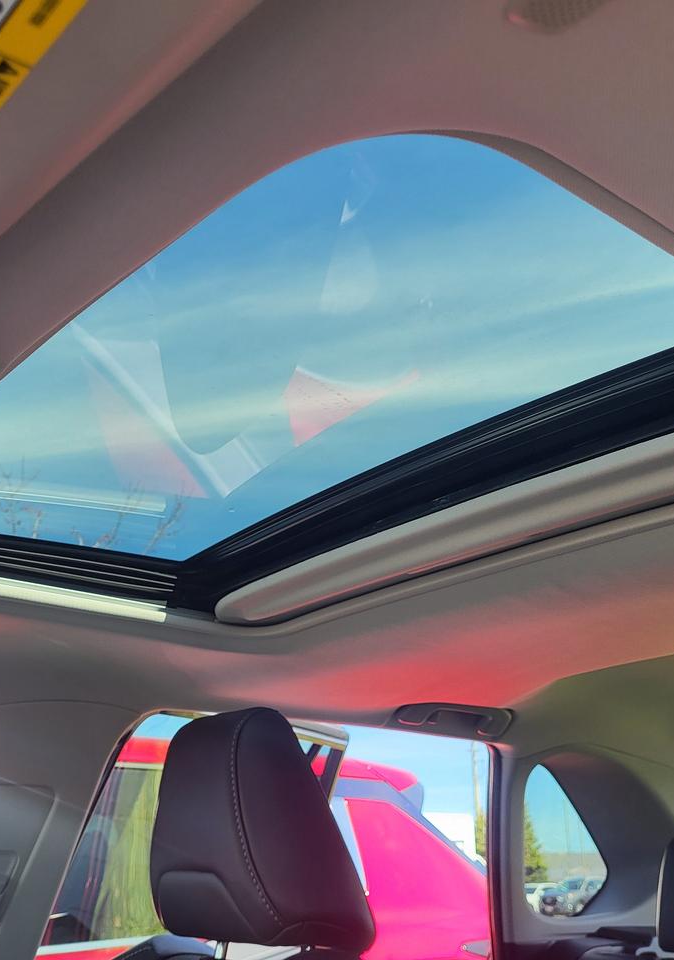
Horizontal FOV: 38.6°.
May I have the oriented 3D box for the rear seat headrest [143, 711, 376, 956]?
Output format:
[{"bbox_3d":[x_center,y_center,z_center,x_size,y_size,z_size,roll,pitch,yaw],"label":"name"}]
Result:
[{"bbox_3d":[-0.092,0.390,1.080,0.145,0.225,0.250,17,-28,-40],"label":"rear seat headrest"}]

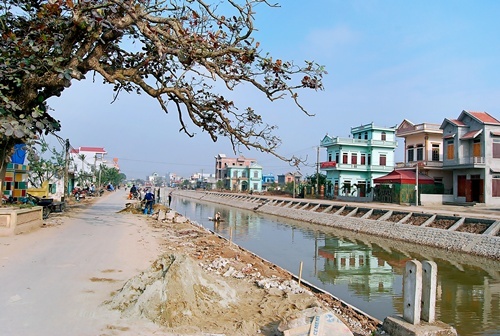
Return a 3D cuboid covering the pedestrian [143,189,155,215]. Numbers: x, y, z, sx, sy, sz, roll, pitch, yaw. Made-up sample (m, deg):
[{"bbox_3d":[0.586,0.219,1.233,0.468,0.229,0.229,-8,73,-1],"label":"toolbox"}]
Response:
[{"bbox_3d":[-5.724,1.889,21.200,0.550,1.480,0.580,-1,-4,41],"label":"pedestrian"}]

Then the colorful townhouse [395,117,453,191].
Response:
[{"bbox_3d":[21.465,-0.580,42.619,7.800,9.350,5.200,3,-3,-19],"label":"colorful townhouse"}]

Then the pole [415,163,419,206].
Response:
[{"bbox_3d":[15.628,1.511,35.107,0.220,4.100,0.220,3,-3,-19],"label":"pole"}]

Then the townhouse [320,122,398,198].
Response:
[{"bbox_3d":[17.374,-0.909,59.166,10.600,11.650,5.700,3,-3,-19],"label":"townhouse"}]

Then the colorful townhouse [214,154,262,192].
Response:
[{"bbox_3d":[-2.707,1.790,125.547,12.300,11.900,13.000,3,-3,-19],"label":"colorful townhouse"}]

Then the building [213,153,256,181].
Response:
[{"bbox_3d":[-5.914,1.888,139.153,14.500,12.900,6.200,3,-3,-19],"label":"building"}]

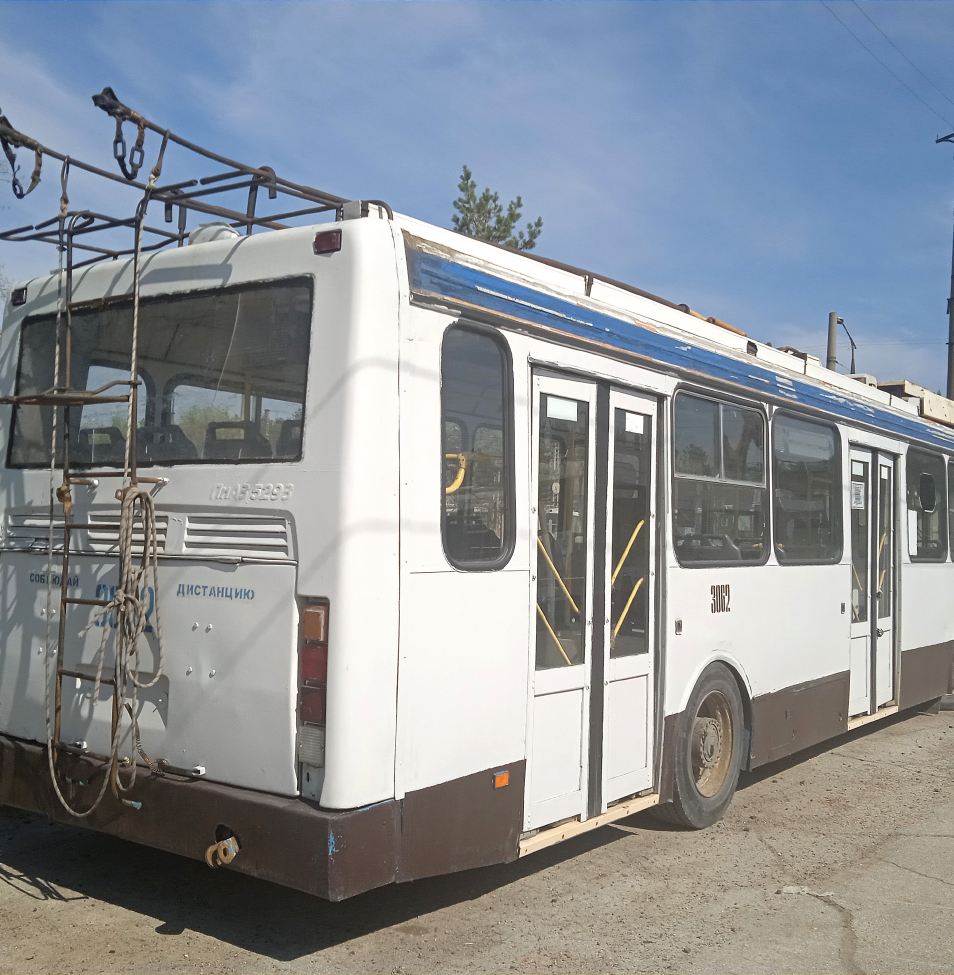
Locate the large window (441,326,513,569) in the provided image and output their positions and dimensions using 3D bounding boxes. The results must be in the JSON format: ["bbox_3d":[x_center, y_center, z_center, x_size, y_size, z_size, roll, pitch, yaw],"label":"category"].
[{"bbox_3d":[-0.004,-0.156,4.180,0.050,0.982,0.492,-1,-3,37],"label":"large window"}]

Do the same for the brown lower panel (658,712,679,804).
[{"bbox_3d":[1.047,1.454,5.661,0.060,0.470,0.270,-2,-4,37],"label":"brown lower panel"}]

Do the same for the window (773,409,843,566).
[{"bbox_3d":[2.217,0.026,7.069,0.050,0.989,1.317,-1,-3,37],"label":"window"}]

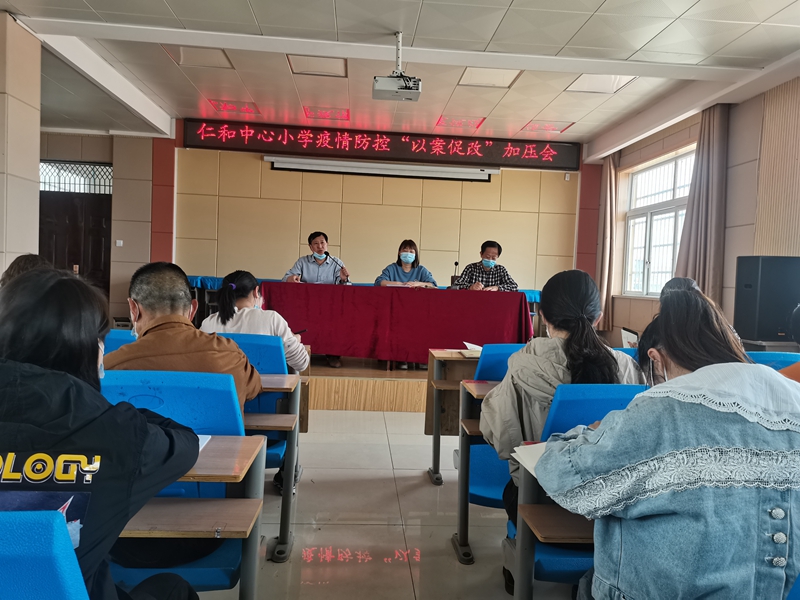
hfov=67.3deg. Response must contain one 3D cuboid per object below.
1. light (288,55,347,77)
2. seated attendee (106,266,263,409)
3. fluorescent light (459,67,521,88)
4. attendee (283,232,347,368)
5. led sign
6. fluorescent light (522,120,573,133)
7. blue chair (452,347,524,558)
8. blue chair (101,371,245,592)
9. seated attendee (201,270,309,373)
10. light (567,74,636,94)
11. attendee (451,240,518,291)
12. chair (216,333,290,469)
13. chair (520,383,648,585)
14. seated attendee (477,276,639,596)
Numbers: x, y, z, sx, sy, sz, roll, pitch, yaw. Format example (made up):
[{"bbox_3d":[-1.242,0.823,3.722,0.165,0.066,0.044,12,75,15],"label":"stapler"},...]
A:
[{"bbox_3d":[-0.844,-2.446,6.239,0.600,0.070,0.600,2,2,-4],"label":"light"},{"bbox_3d":[-0.751,0.453,1.932,0.570,1.150,0.750,2,2,-4],"label":"seated attendee"},{"bbox_3d":[0.960,-2.363,6.379,0.589,0.070,0.604,2,2,-4],"label":"fluorescent light"},{"bbox_3d":[-0.836,-0.036,5.930,0.620,1.250,0.720,2,2,-4],"label":"attendee"},{"bbox_3d":[-0.182,-2.285,8.938,5.858,0.425,0.120,2,2,-4],"label":"led sign"},{"bbox_3d":[2.023,-2.395,8.244,0.600,0.070,0.600,2,2,-4],"label":"fluorescent light"},{"bbox_3d":[0.570,0.628,2.786,0.590,0.853,0.470,2,2,-4],"label":"blue chair"},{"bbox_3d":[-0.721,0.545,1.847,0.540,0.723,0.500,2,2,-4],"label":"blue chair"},{"bbox_3d":[-0.765,0.421,2.933,0.560,1.140,0.750,2,2,-4],"label":"seated attendee"},{"bbox_3d":[2.146,-2.324,6.449,0.600,0.070,0.600,2,2,-4],"label":"light"},{"bbox_3d":[0.874,0.032,6.099,0.710,1.287,0.800,2,2,-4],"label":"attendee"},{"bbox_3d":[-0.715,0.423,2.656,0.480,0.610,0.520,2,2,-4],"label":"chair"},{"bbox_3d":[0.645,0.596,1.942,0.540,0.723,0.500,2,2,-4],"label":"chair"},{"bbox_3d":[0.536,0.501,2.013,0.550,1.180,0.780,2,2,-4],"label":"seated attendee"}]

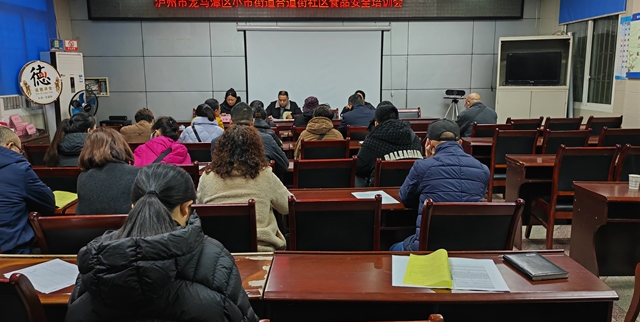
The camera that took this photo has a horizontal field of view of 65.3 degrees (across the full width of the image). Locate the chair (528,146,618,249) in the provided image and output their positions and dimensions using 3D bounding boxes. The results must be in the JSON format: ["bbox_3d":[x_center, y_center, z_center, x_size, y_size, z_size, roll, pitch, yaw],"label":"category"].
[{"bbox_3d":[2.114,0.287,4.248,0.490,0.940,0.580,-1,11,-1],"label":"chair"}]

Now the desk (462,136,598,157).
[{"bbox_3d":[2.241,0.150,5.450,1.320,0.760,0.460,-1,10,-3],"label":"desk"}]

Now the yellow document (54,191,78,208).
[{"bbox_3d":[-1.558,0.230,2.949,0.220,0.035,0.300,-1,10,-2],"label":"yellow document"}]

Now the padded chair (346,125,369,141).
[{"bbox_3d":[0.538,0.028,5.801,0.460,0.955,0.570,0,10,0],"label":"padded chair"}]

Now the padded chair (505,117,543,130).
[{"bbox_3d":[2.589,-0.122,6.569,0.450,0.928,0.530,-1,10,0],"label":"padded chair"}]

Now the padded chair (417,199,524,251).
[{"bbox_3d":[0.711,0.595,2.625,0.450,0.928,0.530,-1,10,0],"label":"padded chair"}]

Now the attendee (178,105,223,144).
[{"bbox_3d":[-1.059,0.113,4.555,0.460,1.200,0.680,-1,10,-2],"label":"attendee"}]

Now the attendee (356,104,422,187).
[{"bbox_3d":[0.513,0.208,3.875,0.510,1.270,0.740,0,10,0],"label":"attendee"}]

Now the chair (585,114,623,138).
[{"bbox_3d":[3.611,-0.137,6.665,0.460,0.955,0.570,0,10,0],"label":"chair"}]

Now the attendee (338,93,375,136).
[{"bbox_3d":[0.418,-0.139,5.705,0.480,1.250,0.740,-1,11,-1],"label":"attendee"}]

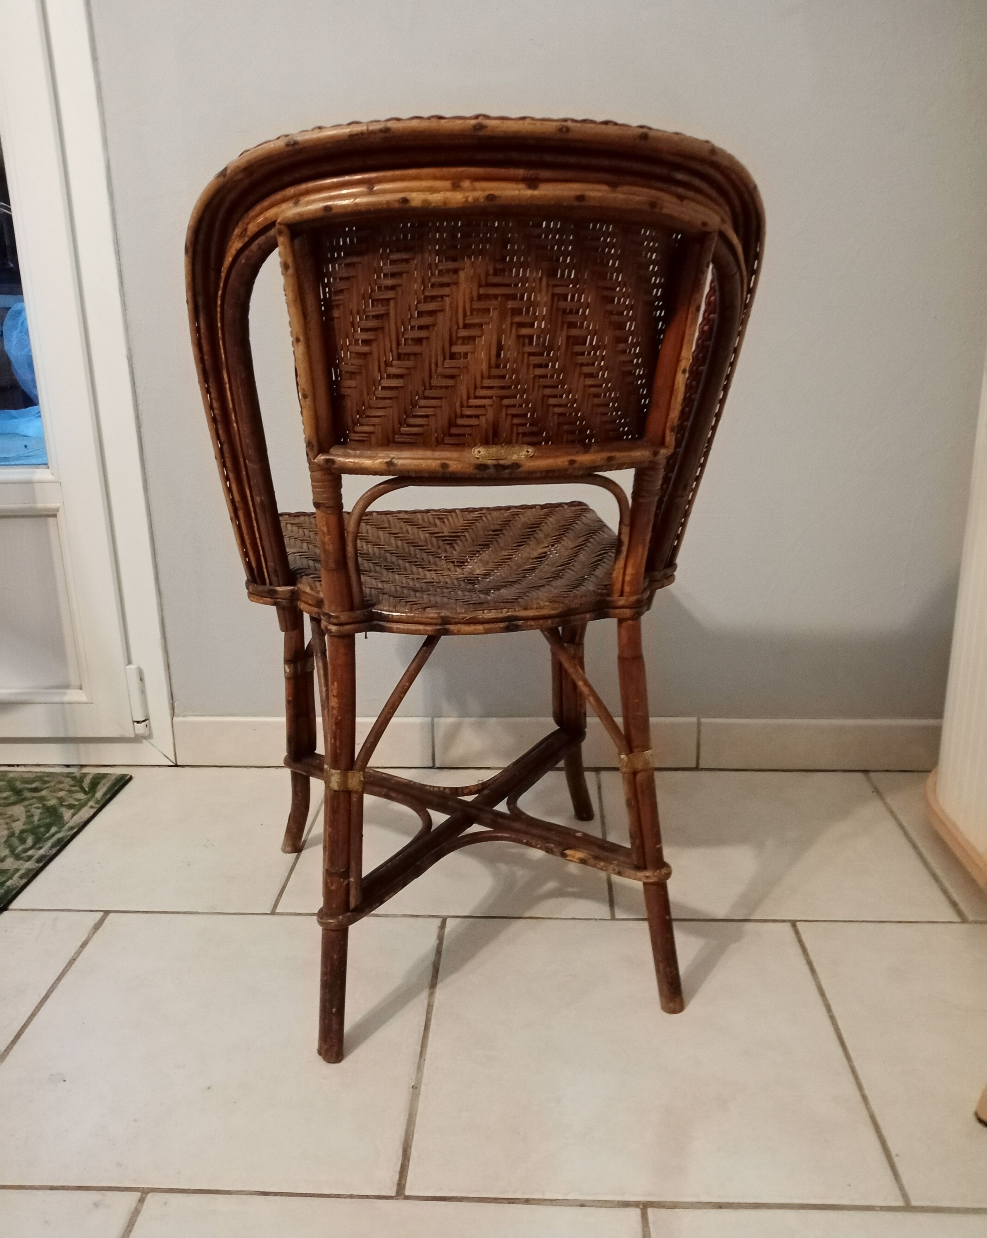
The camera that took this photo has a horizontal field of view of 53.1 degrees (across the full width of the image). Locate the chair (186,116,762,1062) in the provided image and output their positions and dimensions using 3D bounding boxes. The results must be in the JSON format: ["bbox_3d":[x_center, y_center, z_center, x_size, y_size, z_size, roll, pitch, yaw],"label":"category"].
[{"bbox_3d":[-0.033,-0.035,1.094,0.482,0.864,0.562,-4,17,-10],"label":"chair"}]

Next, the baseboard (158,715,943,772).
[{"bbox_3d":[0.092,0.206,1.631,1.283,0.084,0.016,0,17,3],"label":"baseboard"}]

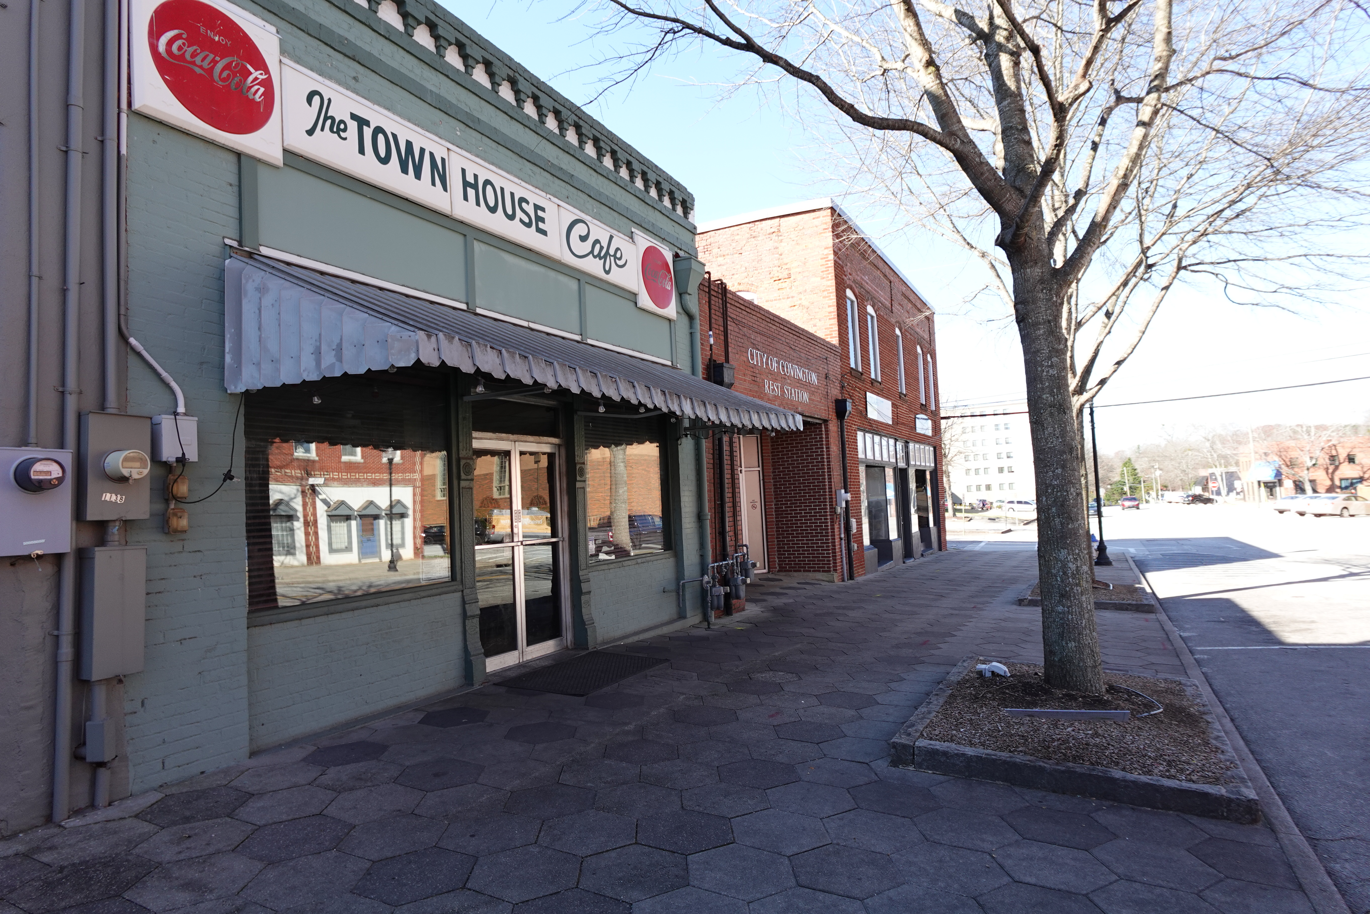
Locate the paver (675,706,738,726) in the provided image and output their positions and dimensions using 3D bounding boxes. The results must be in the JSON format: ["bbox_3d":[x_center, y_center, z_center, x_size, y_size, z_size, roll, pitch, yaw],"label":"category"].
[{"bbox_3d":[0.155,1.960,5.688,0.455,0.060,0.525,0,-4,-2],"label":"paver"}]

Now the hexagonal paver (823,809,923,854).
[{"bbox_3d":[0.910,1.832,3.676,0.455,0.055,0.525,0,-3,-2],"label":"hexagonal paver"}]

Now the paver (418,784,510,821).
[{"bbox_3d":[-1.162,1.841,4.001,0.455,0.055,0.525,0,-3,-2],"label":"paver"}]

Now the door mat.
[{"bbox_3d":[-0.896,1.972,7.026,0.890,0.012,1.520,-1,-3,27],"label":"door mat"}]

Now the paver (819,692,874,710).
[{"bbox_3d":[1.258,1.943,5.961,0.440,0.060,0.508,0,-4,-2],"label":"paver"}]

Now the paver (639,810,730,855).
[{"bbox_3d":[-0.002,1.788,3.571,0.440,0.060,0.508,0,-4,-2],"label":"paver"}]

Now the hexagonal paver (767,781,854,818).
[{"bbox_3d":[0.670,1.863,4.089,0.457,0.060,0.520,0,-3,-2],"label":"hexagonal paver"}]

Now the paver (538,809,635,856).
[{"bbox_3d":[-0.462,1.827,3.657,0.455,0.055,0.525,0,-3,-2],"label":"paver"}]

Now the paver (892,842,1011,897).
[{"bbox_3d":[1.152,1.815,3.320,0.455,0.060,0.525,0,-4,-2],"label":"paver"}]

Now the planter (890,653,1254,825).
[{"bbox_3d":[2.679,1.809,5.311,1.726,0.150,2.863,-2,-4,29],"label":"planter"}]

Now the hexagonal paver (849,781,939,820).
[{"bbox_3d":[1.121,1.849,4.061,0.455,0.055,0.525,0,-3,-2],"label":"hexagonal paver"}]

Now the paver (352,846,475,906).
[{"bbox_3d":[-1.139,1.808,3.245,0.455,0.055,0.525,0,-3,-2],"label":"paver"}]

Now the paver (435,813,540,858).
[{"bbox_3d":[-0.923,1.825,3.637,0.455,0.055,0.525,0,-3,-2],"label":"paver"}]

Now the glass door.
[{"bbox_3d":[-1.646,0.917,7.426,0.060,2.135,1.430,-5,-5,28],"label":"glass door"}]

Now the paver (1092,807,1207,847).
[{"bbox_3d":[2.293,1.849,3.774,0.455,0.060,0.525,0,-4,-2],"label":"paver"}]

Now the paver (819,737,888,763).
[{"bbox_3d":[1.098,1.906,4.881,0.457,0.060,0.520,0,-3,-2],"label":"paver"}]

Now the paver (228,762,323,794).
[{"bbox_3d":[-2.277,1.824,4.253,0.440,0.060,0.508,0,-4,-2],"label":"paver"}]

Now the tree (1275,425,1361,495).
[{"bbox_3d":[63.004,0.695,76.000,7.000,8.300,7.000,-5,-4,40],"label":"tree"}]

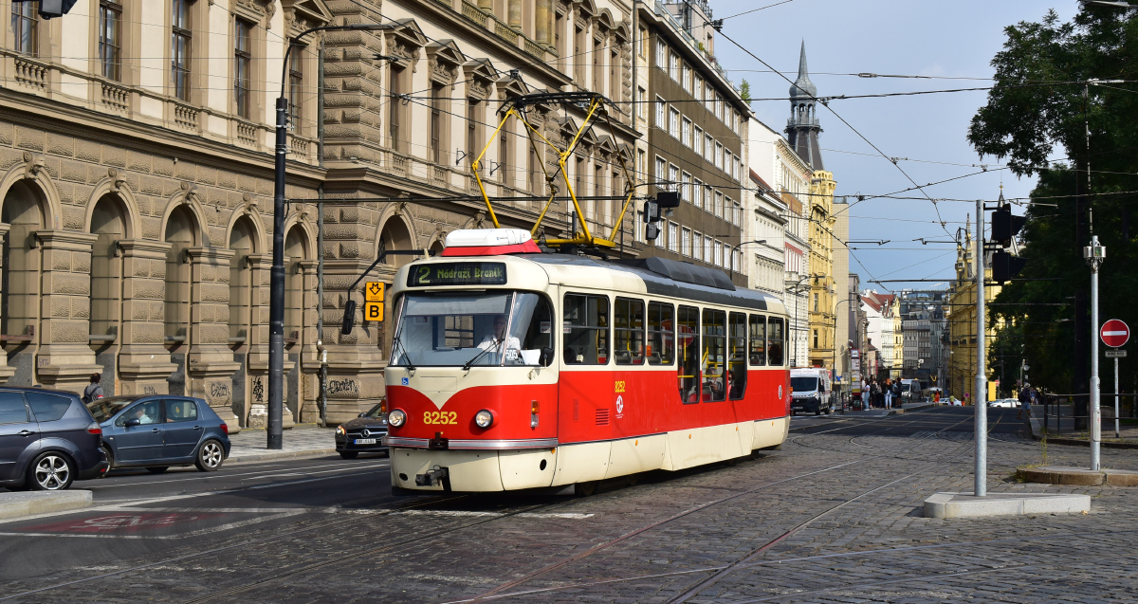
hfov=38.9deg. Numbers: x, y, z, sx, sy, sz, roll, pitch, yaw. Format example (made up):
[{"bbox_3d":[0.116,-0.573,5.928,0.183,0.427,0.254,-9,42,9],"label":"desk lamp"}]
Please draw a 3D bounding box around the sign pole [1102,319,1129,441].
[{"bbox_3d":[13.629,1.927,40.200,0.700,2.970,0.120,0,-2,17],"label":"sign pole"}]

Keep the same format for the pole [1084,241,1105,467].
[{"bbox_3d":[8.330,0.810,25.500,0.330,3.720,0.250,0,-2,10],"label":"pole"}]

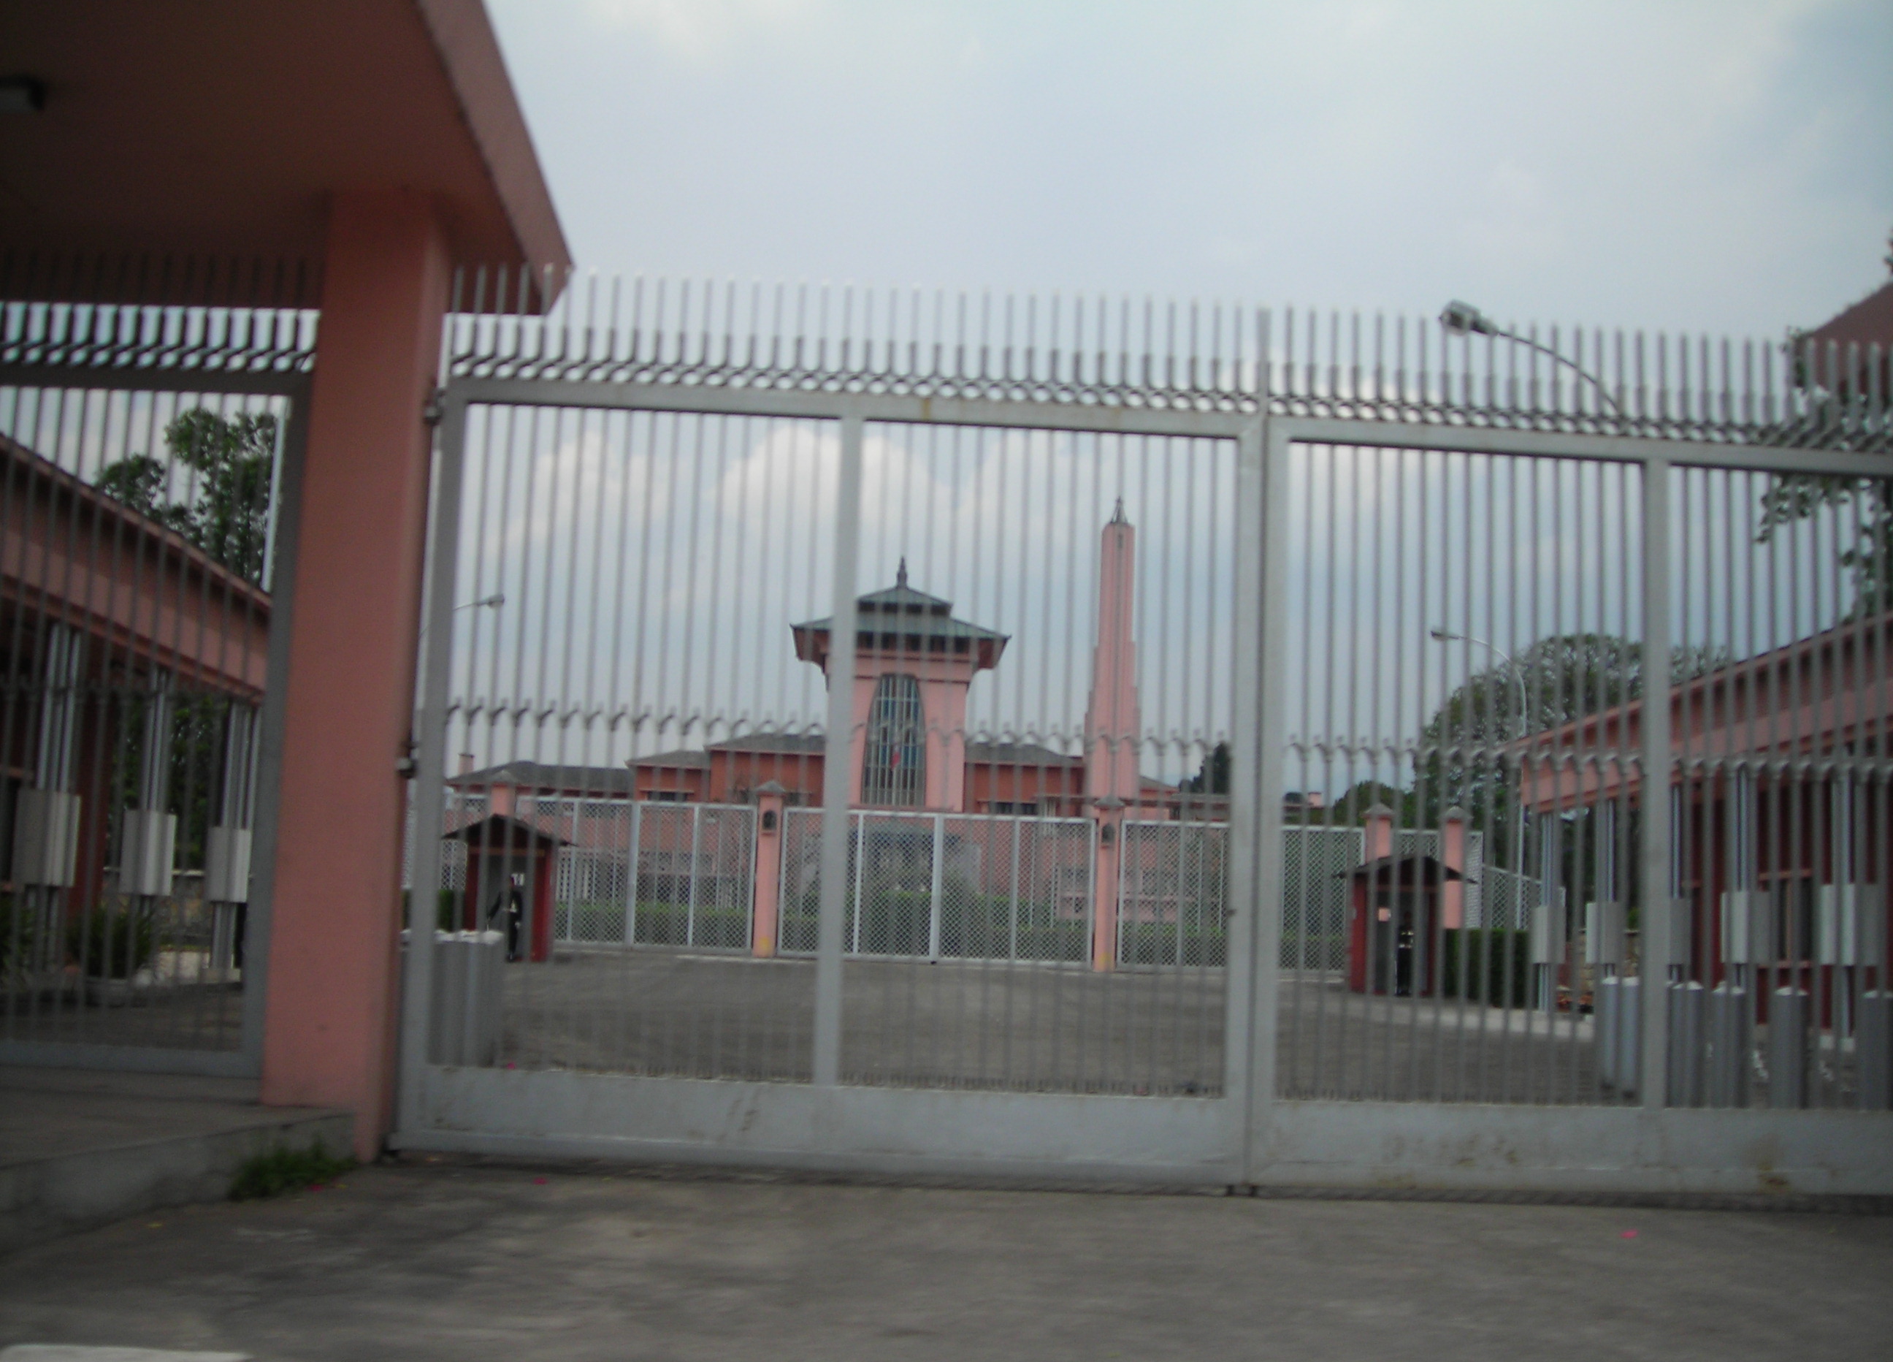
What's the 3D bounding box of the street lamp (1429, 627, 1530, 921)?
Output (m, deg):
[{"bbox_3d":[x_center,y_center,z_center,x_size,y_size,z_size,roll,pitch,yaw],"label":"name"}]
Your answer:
[{"bbox_3d":[11.756,2.781,45.967,2.150,7.800,0.320,2,-7,-2],"label":"street lamp"}]

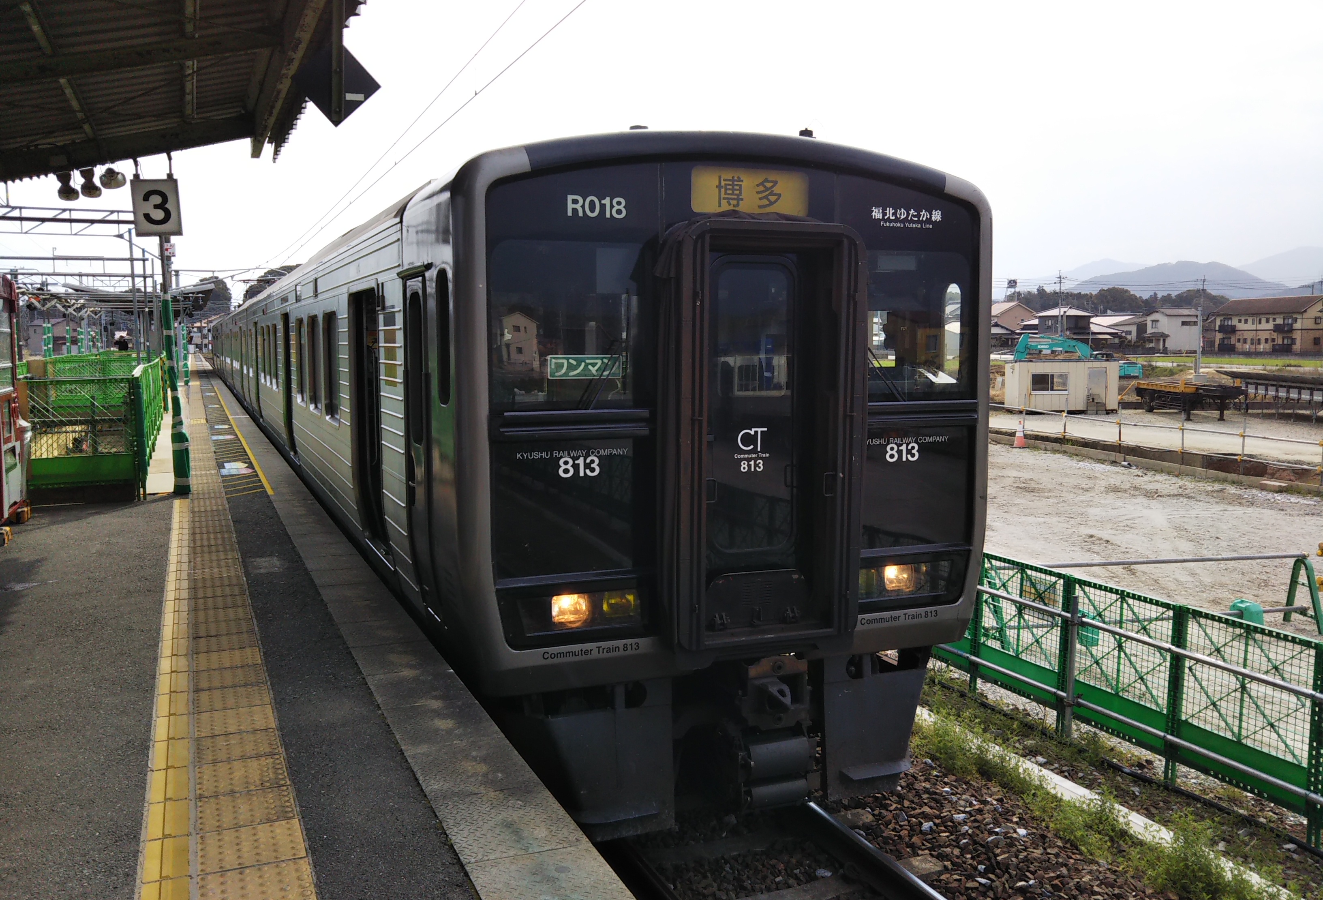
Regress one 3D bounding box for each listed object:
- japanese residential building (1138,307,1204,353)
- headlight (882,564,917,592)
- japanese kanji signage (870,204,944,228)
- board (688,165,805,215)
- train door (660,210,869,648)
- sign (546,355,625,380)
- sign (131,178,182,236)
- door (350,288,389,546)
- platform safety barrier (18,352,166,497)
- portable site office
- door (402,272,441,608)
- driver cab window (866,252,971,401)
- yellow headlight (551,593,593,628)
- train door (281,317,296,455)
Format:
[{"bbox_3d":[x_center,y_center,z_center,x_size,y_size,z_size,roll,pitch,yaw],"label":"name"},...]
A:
[{"bbox_3d":[81.691,-19.075,184.000,6.600,7.100,6.200,-1,6,-10],"label":"japanese residential building"},{"bbox_3d":[1.272,0.684,6.119,0.188,0.138,0.080,-2,6,-22],"label":"headlight"},{"bbox_3d":[1.260,-1.197,5.883,0.435,0.113,0.020,-2,6,-22],"label":"japanese kanji signage"},{"bbox_3d":[0.436,-1.247,5.550,0.630,0.212,0.050,-2,6,-22],"label":"board"},{"bbox_3d":[0.487,-0.055,5.607,1.012,2.004,0.273,-2,6,-22],"label":"train door"},{"bbox_3d":[-0.355,-0.386,5.354,0.385,0.117,0.025,-2,6,-22],"label":"sign"},{"bbox_3d":[-4.471,-2.146,10.163,0.383,0.500,0.090,-6,7,-22],"label":"sign"},{"bbox_3d":[-1.998,-0.185,7.824,0.101,1.781,1.346,-2,6,-22],"label":"door"},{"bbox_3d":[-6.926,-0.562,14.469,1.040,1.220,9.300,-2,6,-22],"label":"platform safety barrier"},{"bbox_3d":[19.448,-3.163,55.800,4.775,2.350,2.131,0,6,0],"label":"portable site office"},{"bbox_3d":[-1.271,-0.018,6.073,0.101,1.781,0.698,-2,6,-22],"label":"door"},{"bbox_3d":[1.316,-0.639,5.952,0.665,0.760,0.050,-2,6,-22],"label":"driver cab window"},{"bbox_3d":[-0.434,0.760,5.481,0.192,0.152,0.111,-2,6,-22],"label":"yellow headlight"},{"bbox_3d":[-4.562,-0.779,14.050,0.101,1.781,1.285,-2,6,-22],"label":"train door"}]

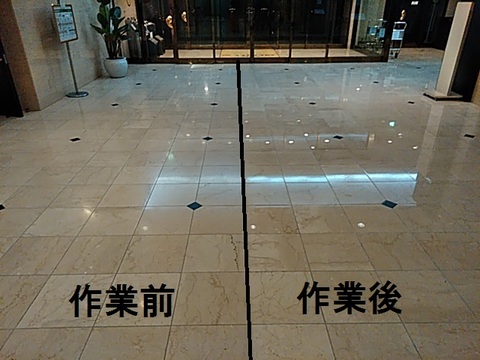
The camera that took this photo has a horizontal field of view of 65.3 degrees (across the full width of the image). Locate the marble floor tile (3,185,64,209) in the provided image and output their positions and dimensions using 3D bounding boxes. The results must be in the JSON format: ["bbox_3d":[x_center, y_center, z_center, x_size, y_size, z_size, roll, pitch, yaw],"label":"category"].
[{"bbox_3d":[-1.782,0.145,3.250,0.400,0.020,0.416,-1,26,-1],"label":"marble floor tile"}]

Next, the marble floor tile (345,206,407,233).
[{"bbox_3d":[1.033,0.299,2.899,0.400,0.020,0.412,-1,26,-1],"label":"marble floor tile"}]

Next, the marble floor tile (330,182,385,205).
[{"bbox_3d":[1.026,0.119,3.273,0.398,0.020,0.412,-1,26,-1],"label":"marble floor tile"}]

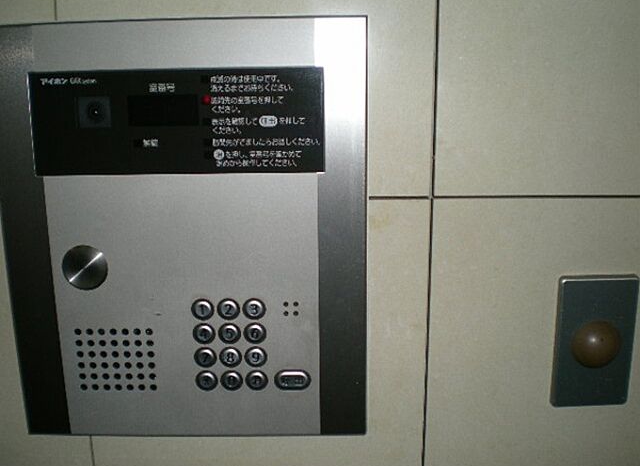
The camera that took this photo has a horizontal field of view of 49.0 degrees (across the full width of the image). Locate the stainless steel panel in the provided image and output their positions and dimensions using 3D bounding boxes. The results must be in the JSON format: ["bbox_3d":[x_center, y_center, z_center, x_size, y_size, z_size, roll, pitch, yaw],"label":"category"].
[{"bbox_3d":[-0.112,0.067,0.597,0.224,0.234,0.015,0,13,1],"label":"stainless steel panel"}]

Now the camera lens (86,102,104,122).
[{"bbox_3d":[-0.179,-0.098,0.564,0.015,0.015,0.010,0,13,1],"label":"camera lens"}]

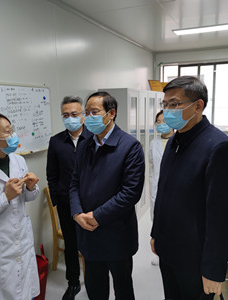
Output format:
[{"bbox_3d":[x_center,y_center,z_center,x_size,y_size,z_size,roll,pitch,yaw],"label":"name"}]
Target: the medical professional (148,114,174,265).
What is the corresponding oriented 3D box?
[{"bbox_3d":[0.524,0.390,2.819,0.450,1.620,0.290,7,13,38],"label":"medical professional"}]

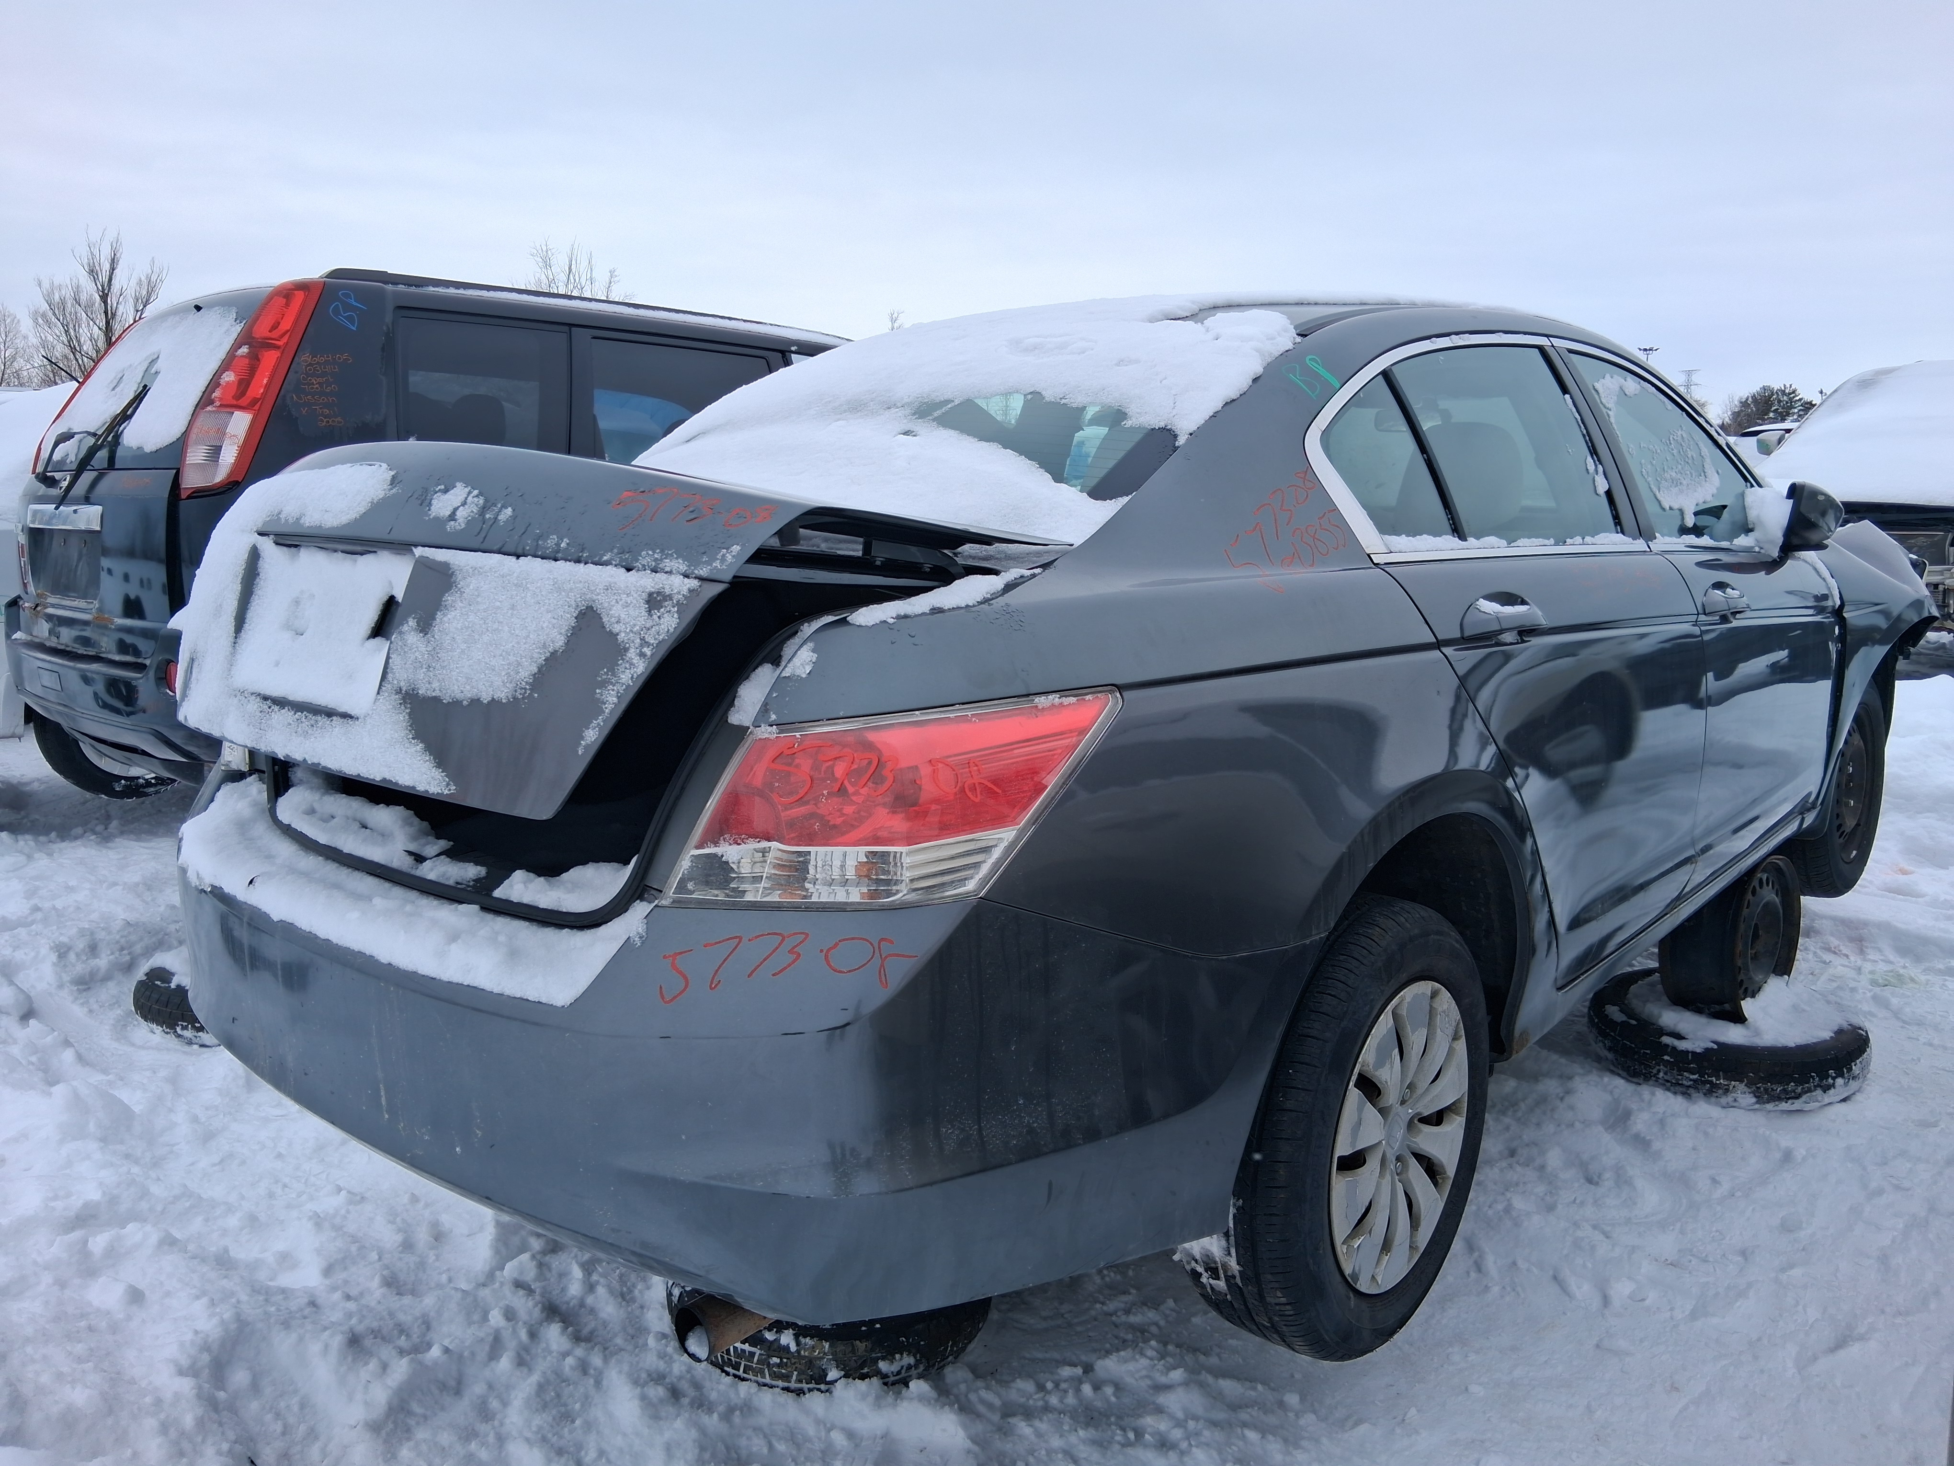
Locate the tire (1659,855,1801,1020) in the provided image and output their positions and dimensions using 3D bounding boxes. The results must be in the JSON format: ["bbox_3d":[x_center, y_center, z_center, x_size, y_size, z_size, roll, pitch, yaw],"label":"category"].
[{"bbox_3d":[1.792,0.475,3.491,0.185,0.410,0.410,8,13,41],"label":"tire"}]

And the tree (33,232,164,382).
[{"bbox_3d":[-23.905,-9.335,39.495,4.000,8.900,4.000,-7,11,-30],"label":"tree"}]

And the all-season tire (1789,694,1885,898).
[{"bbox_3d":[2.391,0.154,4.155,0.655,0.655,0.215,-10,14,-43],"label":"all-season tire"}]

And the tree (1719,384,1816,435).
[{"bbox_3d":[51.111,-19.100,94.709,6.400,6.400,6.400,4,11,28],"label":"tree"}]

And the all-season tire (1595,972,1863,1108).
[{"bbox_3d":[1.845,0.737,3.620,0.610,0.190,0.610,8,13,41],"label":"all-season tire"}]

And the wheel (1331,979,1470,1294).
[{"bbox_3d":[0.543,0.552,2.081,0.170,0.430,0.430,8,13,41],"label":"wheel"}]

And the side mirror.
[{"bbox_3d":[1.886,-0.487,3.330,0.130,0.170,0.200,-8,12,-36],"label":"side mirror"}]

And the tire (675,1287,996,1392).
[{"bbox_3d":[-0.265,0.975,2.730,0.610,0.200,0.610,-1,10,0],"label":"tire"}]

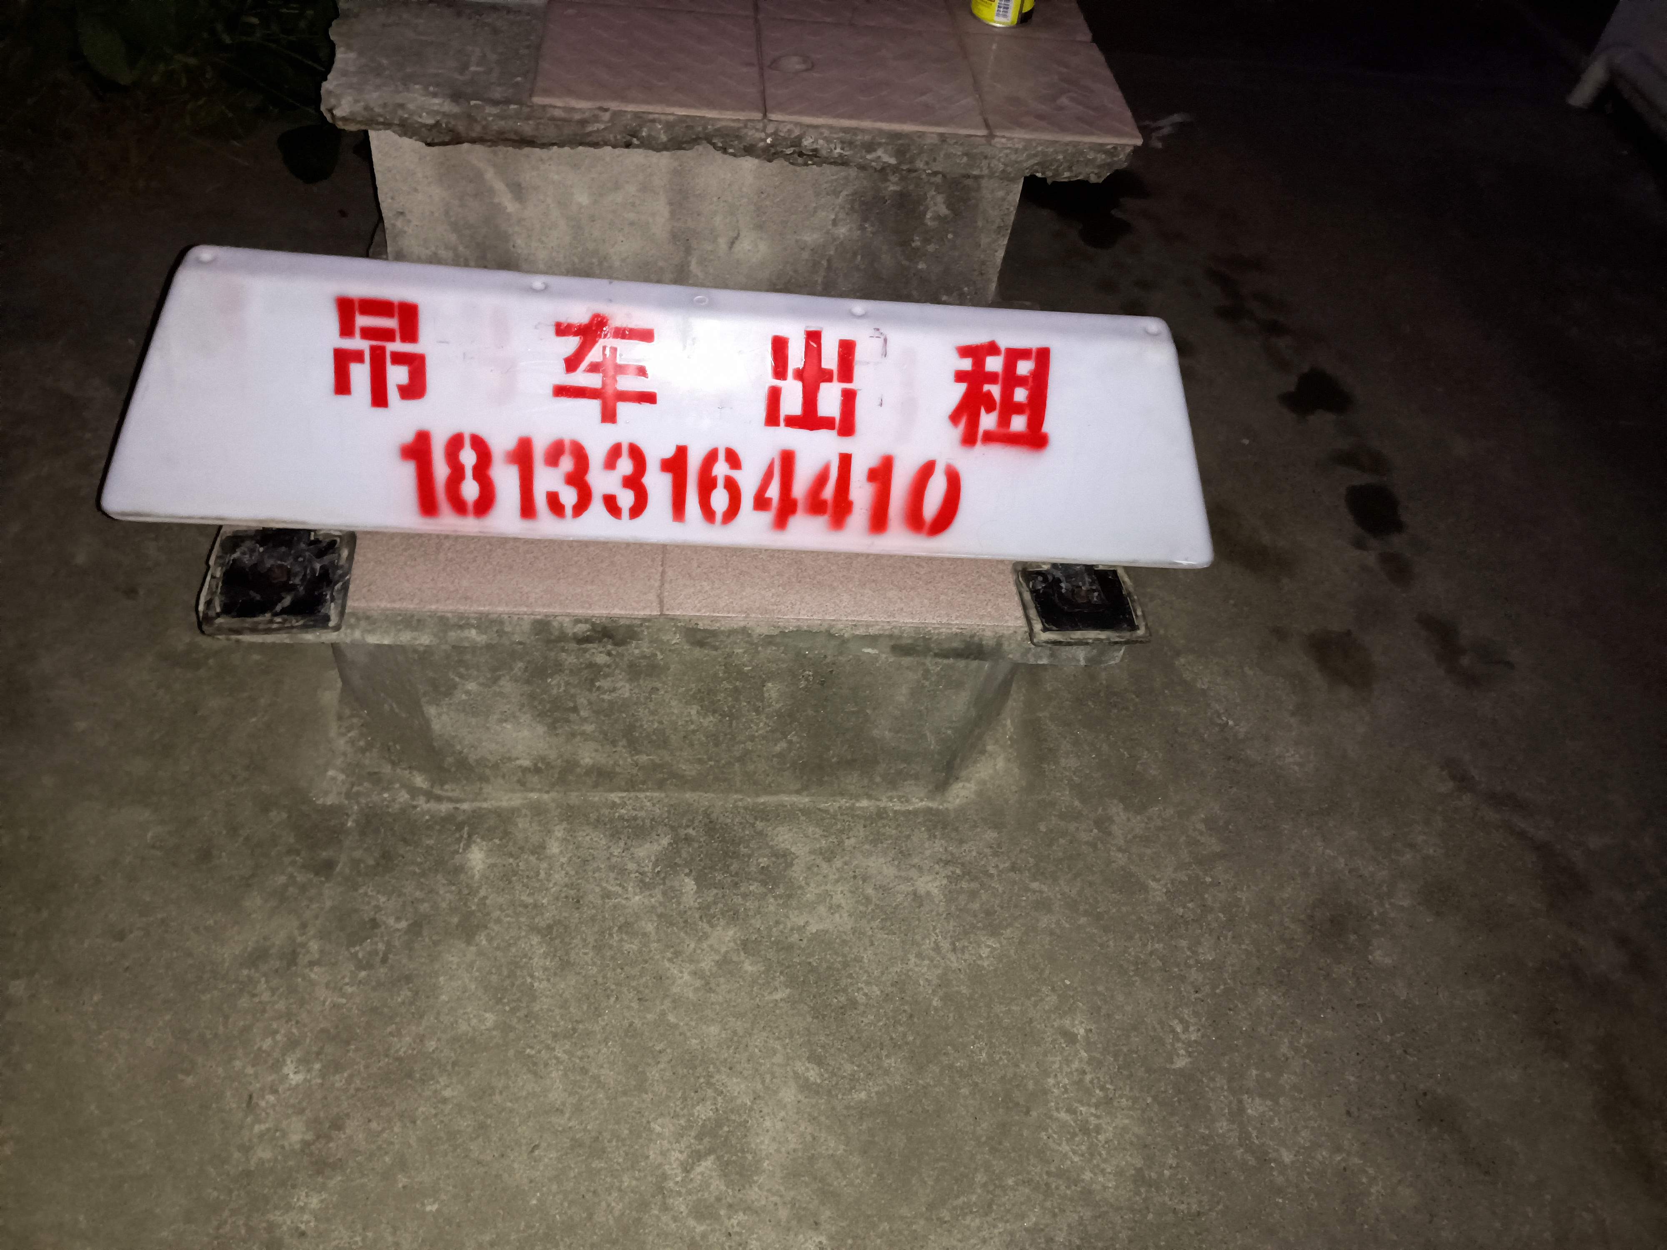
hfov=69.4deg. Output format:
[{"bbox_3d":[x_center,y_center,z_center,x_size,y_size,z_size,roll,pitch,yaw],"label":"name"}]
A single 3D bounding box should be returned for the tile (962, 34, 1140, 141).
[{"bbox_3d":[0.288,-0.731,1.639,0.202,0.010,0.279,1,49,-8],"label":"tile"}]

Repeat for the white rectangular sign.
[{"bbox_3d":[-0.147,-0.217,1.240,1.142,0.264,0.071,2,16,-6],"label":"white rectangular sign"}]

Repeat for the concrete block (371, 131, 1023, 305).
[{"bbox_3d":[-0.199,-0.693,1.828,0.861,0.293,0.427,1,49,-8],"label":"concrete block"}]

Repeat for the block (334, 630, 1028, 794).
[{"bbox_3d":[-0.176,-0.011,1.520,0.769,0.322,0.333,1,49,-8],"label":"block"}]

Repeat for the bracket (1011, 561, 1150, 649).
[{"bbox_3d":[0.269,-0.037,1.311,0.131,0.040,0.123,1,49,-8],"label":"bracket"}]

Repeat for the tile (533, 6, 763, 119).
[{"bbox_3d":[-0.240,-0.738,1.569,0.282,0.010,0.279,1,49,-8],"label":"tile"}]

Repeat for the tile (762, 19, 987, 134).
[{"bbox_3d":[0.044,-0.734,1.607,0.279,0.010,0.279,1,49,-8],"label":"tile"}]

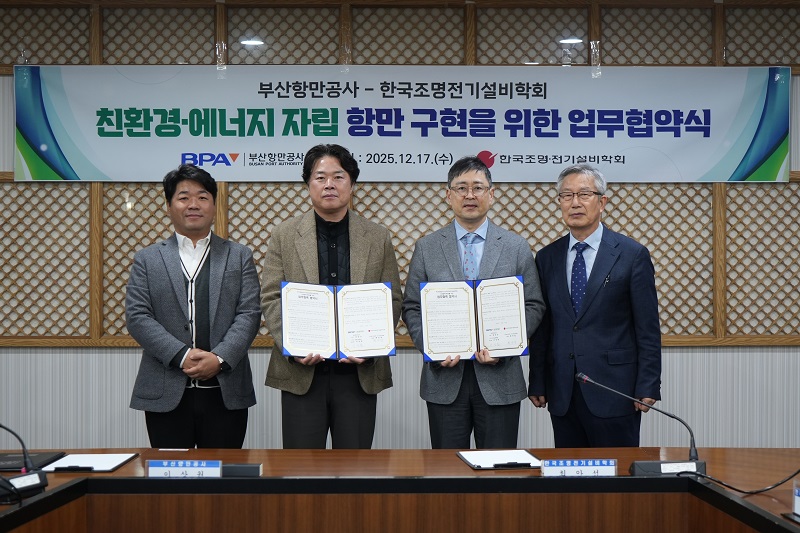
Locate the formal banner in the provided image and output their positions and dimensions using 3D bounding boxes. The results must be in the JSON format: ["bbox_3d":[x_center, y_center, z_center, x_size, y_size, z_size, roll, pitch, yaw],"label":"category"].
[{"bbox_3d":[0.013,-0.735,4.920,4.000,0.600,0.020,0,0,0],"label":"formal banner"}]

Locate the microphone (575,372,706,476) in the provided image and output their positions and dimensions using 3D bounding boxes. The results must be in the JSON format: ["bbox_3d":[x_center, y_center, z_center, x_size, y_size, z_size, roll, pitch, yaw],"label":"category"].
[{"bbox_3d":[0.685,0.440,2.750,0.365,0.275,0.155,0,0,6],"label":"microphone"}]

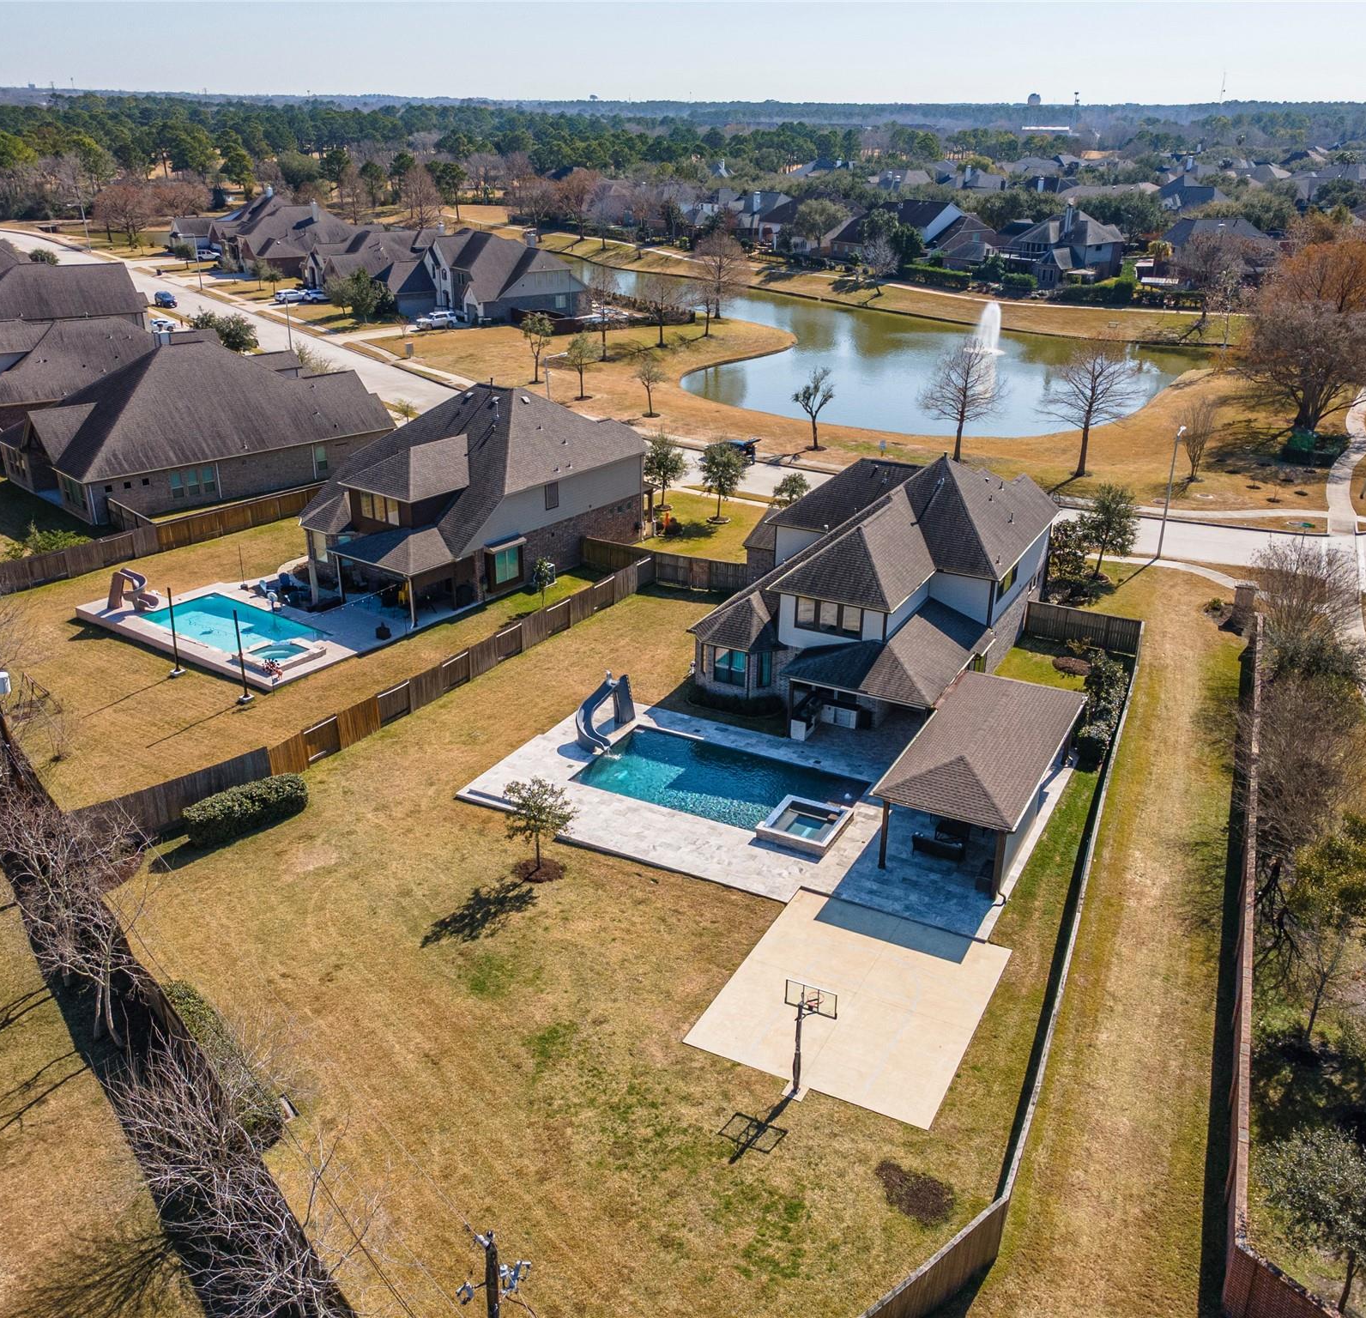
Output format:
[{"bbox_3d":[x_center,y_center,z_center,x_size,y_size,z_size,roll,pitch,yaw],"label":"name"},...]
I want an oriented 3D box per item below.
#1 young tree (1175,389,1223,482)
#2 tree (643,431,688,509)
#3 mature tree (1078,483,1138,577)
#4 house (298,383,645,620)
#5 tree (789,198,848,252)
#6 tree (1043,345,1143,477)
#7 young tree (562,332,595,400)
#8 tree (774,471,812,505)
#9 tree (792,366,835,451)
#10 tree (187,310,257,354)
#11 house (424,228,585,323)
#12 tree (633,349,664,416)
[{"bbox_3d":[47.001,-20.126,110.284,4.100,7.675,4.100,1,25,0],"label":"young tree"},{"bbox_3d":[-1.668,-15.740,101.295,3.700,6.276,3.700,1,25,0],"label":"tree"},{"bbox_3d":[29.765,-8.965,86.235,4.200,6.800,4.200,9,26,18],"label":"mature tree"},{"bbox_3d":[-16.255,-12.932,88.323,17.800,11.300,23.500,19,30,34],"label":"house"},{"bbox_3d":[29.625,-91.849,258.735,12.244,11.450,12.244,3,25,5],"label":"tree"},{"bbox_3d":[36.683,-22.086,109.054,9.000,11.700,9.000,9,26,17],"label":"tree"},{"bbox_3d":[-11.386,-32.596,135.499,3.664,7.190,3.664,-1,25,-4],"label":"young tree"},{"bbox_3d":[8.527,-12.199,95.121,3.100,4.800,3.100,3,25,5],"label":"tree"},{"bbox_3d":[12.760,-23.960,117.192,3.800,7.800,3.800,3,25,6],"label":"tree"},{"bbox_3d":[-59.262,-42.160,157.565,7.600,5.600,6.500,-8,26,-18],"label":"tree"},{"bbox_3d":[-28.604,-61.470,193.347,20.500,11.400,24.000,-16,30,-32],"label":"house"},{"bbox_3d":[-3.447,-29.298,130.019,3.300,6.793,3.300,1,25,0],"label":"tree"}]

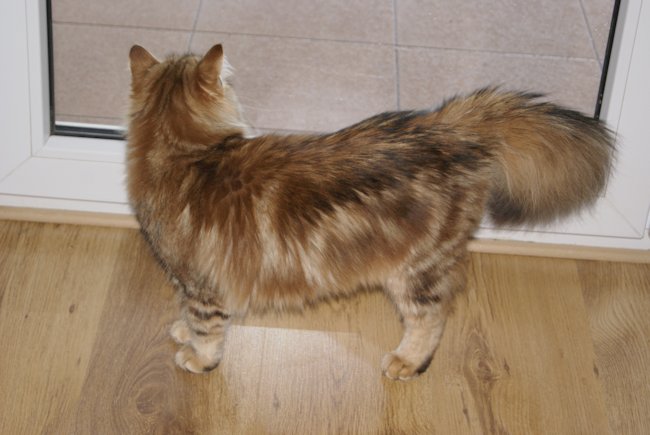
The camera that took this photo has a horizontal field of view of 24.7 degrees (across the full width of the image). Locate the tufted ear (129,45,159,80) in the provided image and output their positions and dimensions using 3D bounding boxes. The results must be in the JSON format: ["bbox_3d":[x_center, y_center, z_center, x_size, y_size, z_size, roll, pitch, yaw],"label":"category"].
[{"bbox_3d":[-0.196,-0.167,1.597,0.033,0.040,0.020,8,32,6],"label":"tufted ear"}]

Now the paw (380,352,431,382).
[{"bbox_3d":[0.091,0.167,1.664,0.050,0.027,0.036,-18,38,-32],"label":"paw"}]

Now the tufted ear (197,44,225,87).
[{"bbox_3d":[-0.122,-0.161,1.574,0.031,0.044,0.020,26,38,31],"label":"tufted ear"}]

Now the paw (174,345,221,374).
[{"bbox_3d":[-0.142,0.159,1.649,0.047,0.027,0.036,-12,35,-24],"label":"paw"}]

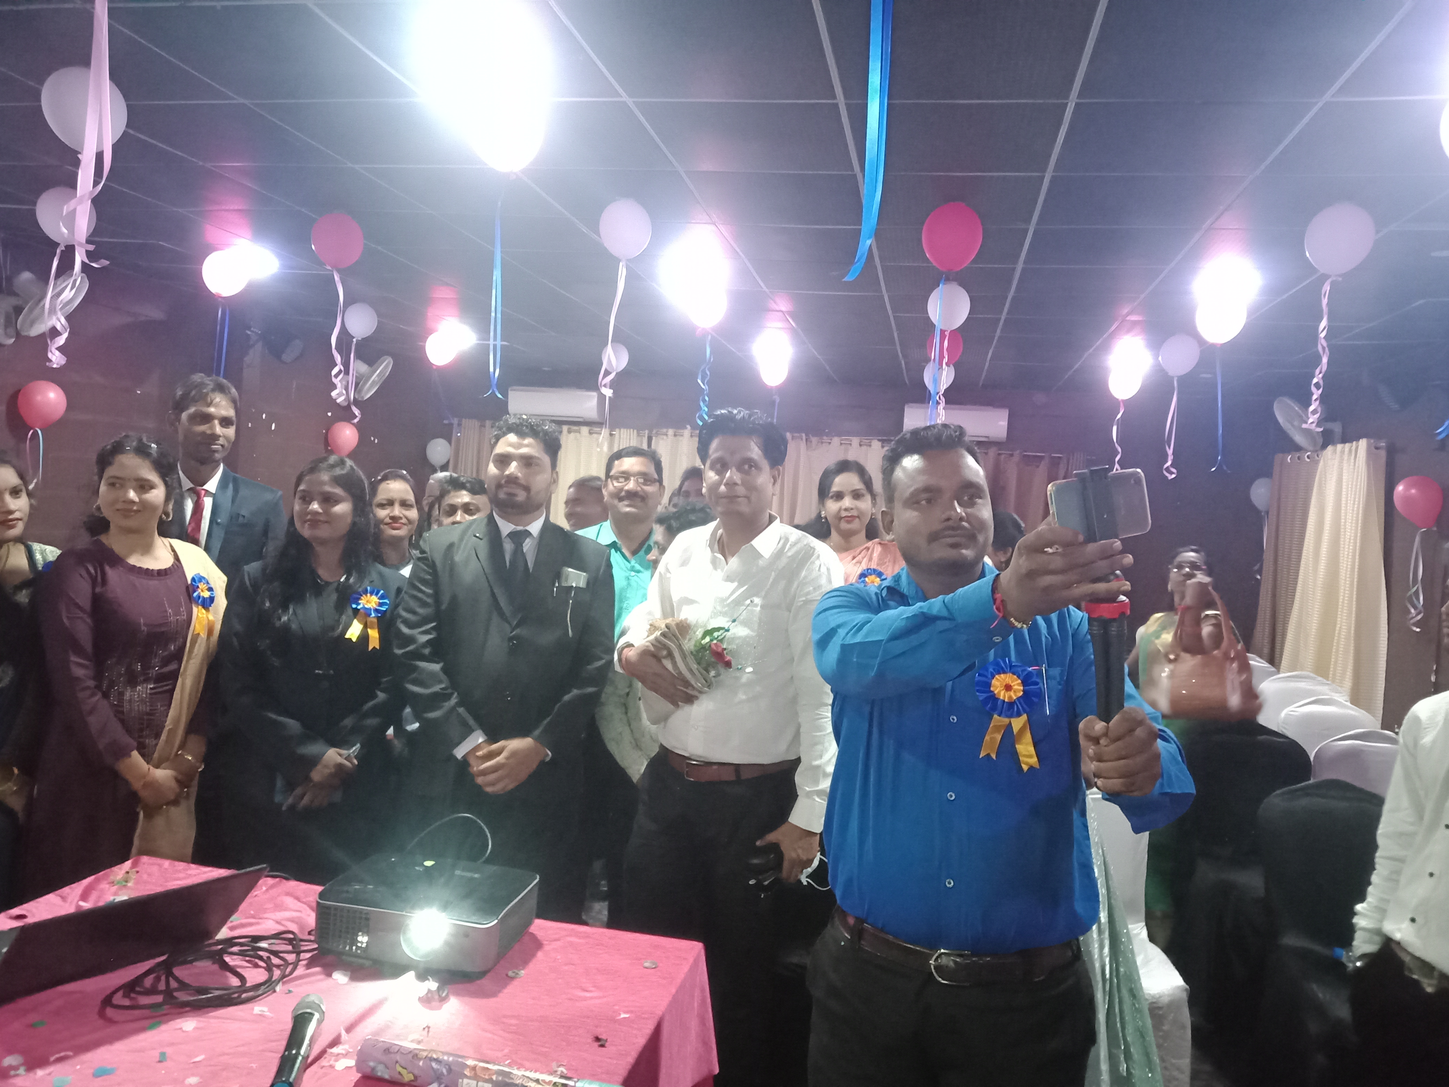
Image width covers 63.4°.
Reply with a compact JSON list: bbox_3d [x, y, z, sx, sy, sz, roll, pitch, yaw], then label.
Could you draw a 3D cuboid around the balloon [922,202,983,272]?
[{"bbox_3d":[0.773,-1.037,3.970,0.207,0.234,0.207,4,2,10],"label":"balloon"}]

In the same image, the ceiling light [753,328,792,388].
[{"bbox_3d":[0.293,-1.130,7.132,0.234,0.358,0.234,4,2,10],"label":"ceiling light"}]

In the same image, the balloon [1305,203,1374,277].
[{"bbox_3d":[1.938,-0.958,3.693,0.220,0.240,0.220,4,2,10],"label":"balloon"}]

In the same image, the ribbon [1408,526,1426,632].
[{"bbox_3d":[3.628,0.187,6.143,0.095,0.560,0.085,4,2,10],"label":"ribbon"}]

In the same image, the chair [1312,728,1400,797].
[{"bbox_3d":[2.235,1.114,4.033,0.440,0.890,0.530,4,2,14],"label":"chair"}]

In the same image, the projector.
[{"bbox_3d":[-0.511,0.643,2.044,0.305,0.102,0.250,6,2,7],"label":"projector"}]

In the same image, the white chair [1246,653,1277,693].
[{"bbox_3d":[2.901,1.058,6.757,0.450,0.870,0.520,4,2,18],"label":"white chair"}]

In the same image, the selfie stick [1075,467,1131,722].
[{"bbox_3d":[0.449,0.084,1.390,0.066,0.350,0.066,-4,2,-24],"label":"selfie stick"}]

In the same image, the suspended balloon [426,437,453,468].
[{"bbox_3d":[-2.434,-0.777,10.000,0.222,0.251,0.222,4,2,10],"label":"suspended balloon"}]

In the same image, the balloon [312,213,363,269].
[{"bbox_3d":[-1.532,-1.196,4.646,0.213,0.230,0.213,4,2,10],"label":"balloon"}]

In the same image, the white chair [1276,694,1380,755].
[{"bbox_3d":[2.354,1.072,4.601,0.460,0.890,0.520,4,2,22],"label":"white chair"}]

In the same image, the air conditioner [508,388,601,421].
[{"bbox_3d":[-1.615,-1.304,10.918,0.870,0.280,0.210,4,2,10],"label":"air conditioner"}]

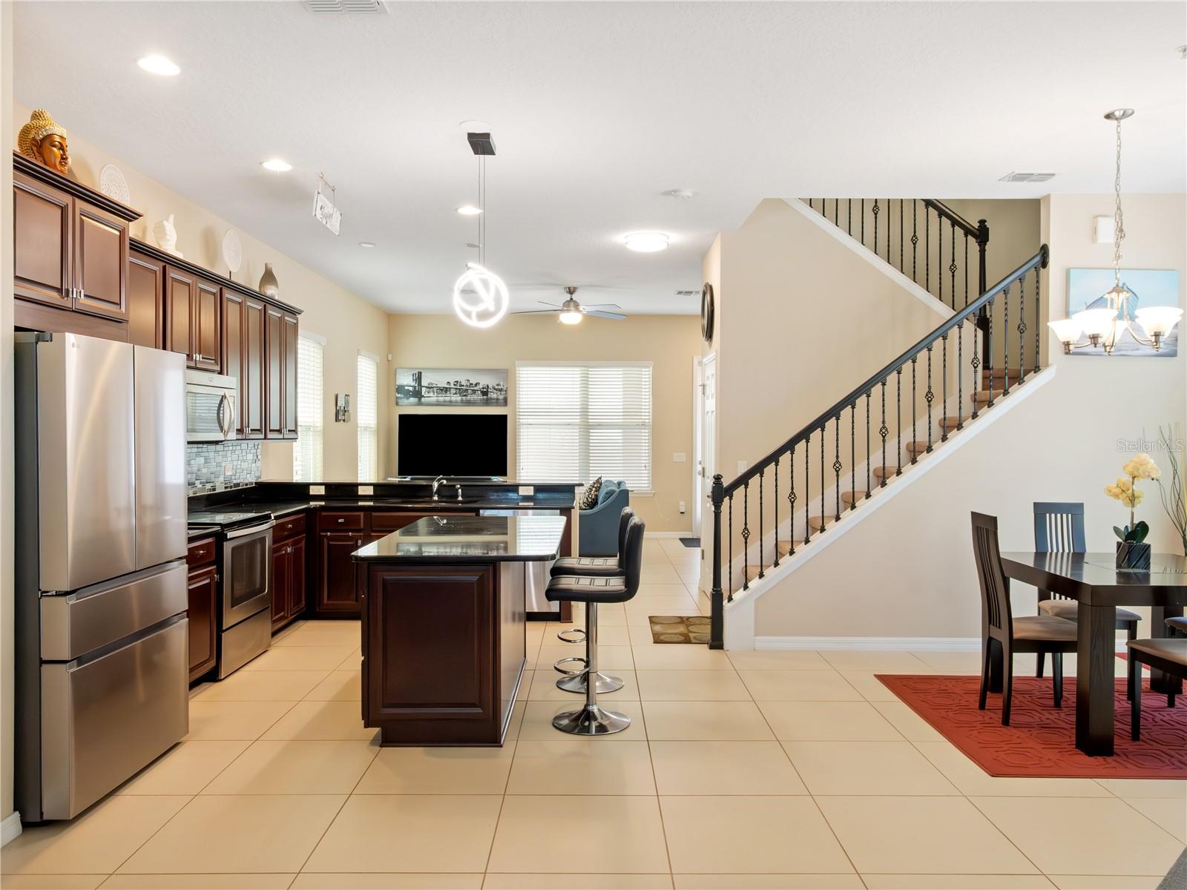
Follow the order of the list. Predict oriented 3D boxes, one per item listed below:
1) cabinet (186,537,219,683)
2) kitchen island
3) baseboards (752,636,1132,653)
[{"bbox_3d":[-2.516,0.959,4.599,0.630,0.875,0.510,0,1,0],"label":"cabinet"},{"bbox_3d":[-0.637,0.943,4.594,0.928,0.912,1.700,0,1,0],"label":"kitchen island"},{"bbox_3d":[2.292,1.297,5.379,2.535,0.106,0.020,0,1,0],"label":"baseboards"}]

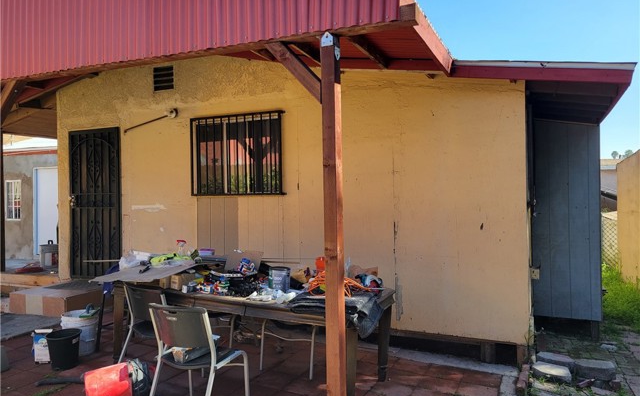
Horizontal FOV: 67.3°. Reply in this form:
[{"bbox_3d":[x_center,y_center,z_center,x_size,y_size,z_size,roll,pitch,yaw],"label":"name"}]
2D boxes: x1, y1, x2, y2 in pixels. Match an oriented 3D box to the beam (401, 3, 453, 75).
[{"bbox_3d":[0.839,-1.109,3.520,0.070,0.160,1.500,0,0,23],"label":"beam"}]

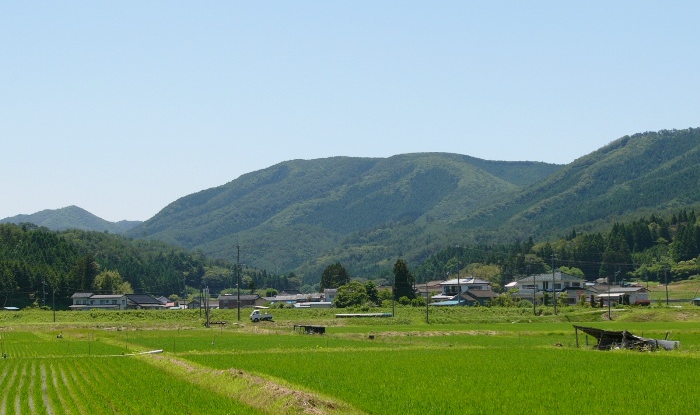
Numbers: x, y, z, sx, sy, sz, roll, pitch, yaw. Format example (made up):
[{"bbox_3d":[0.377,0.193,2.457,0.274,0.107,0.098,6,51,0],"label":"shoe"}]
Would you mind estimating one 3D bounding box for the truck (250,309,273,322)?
[{"bbox_3d":[-13.114,16.170,231.000,3.320,1.800,1.420,0,-4,-8],"label":"truck"}]

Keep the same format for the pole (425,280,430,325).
[{"bbox_3d":[11.811,14.307,237.000,0.290,6.600,0.290,0,-4,0],"label":"pole"}]

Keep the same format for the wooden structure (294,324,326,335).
[{"bbox_3d":[-3.726,11.710,148.000,3.100,1.020,1.500,0,-4,0],"label":"wooden structure"}]

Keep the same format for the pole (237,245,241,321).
[{"bbox_3d":[-17.078,11.714,240.000,0.400,11.600,0.400,0,-4,0],"label":"pole"}]

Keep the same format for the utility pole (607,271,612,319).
[{"bbox_3d":[40.059,13.595,240.000,0.310,7.500,0.310,0,-4,0],"label":"utility pole"}]

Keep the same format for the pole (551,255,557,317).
[{"bbox_3d":[36.439,13.747,278.000,0.420,11.100,0.400,-3,-4,0],"label":"pole"}]

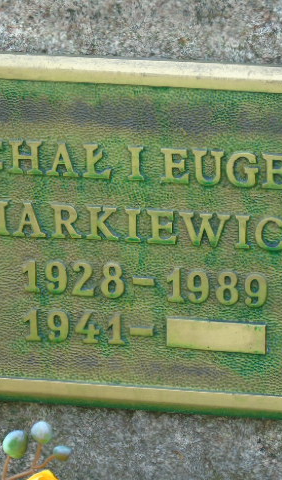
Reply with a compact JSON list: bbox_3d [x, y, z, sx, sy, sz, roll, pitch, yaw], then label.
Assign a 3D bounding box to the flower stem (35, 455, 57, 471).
[{"bbox_3d":[-0.049,0.114,2.300,0.012,0.004,0.003,-31,0,6],"label":"flower stem"}]

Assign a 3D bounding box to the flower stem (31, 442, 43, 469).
[{"bbox_3d":[-0.053,0.110,2.300,0.003,0.013,0.003,16,9,0],"label":"flower stem"}]

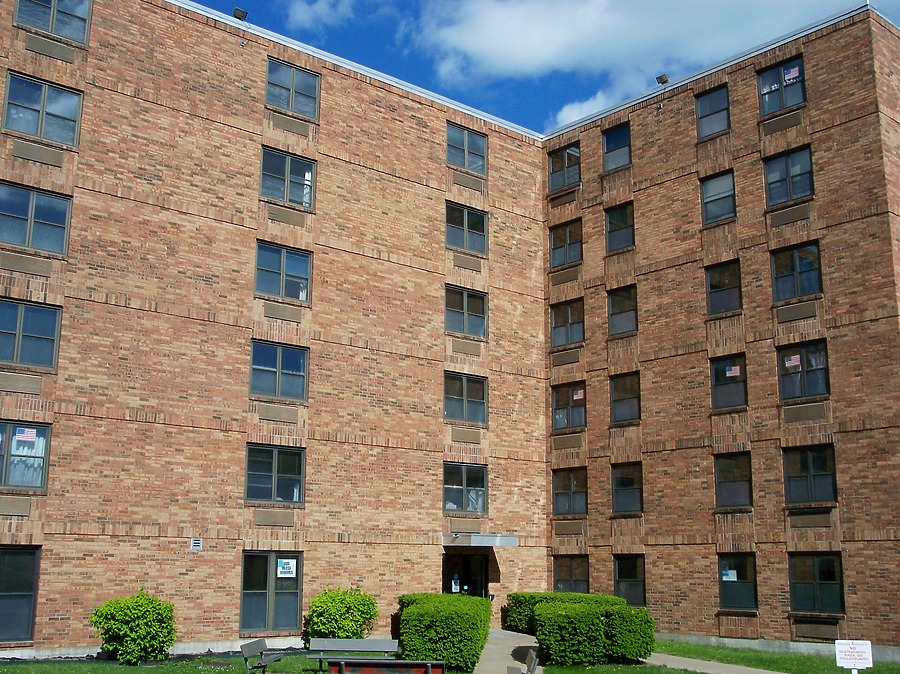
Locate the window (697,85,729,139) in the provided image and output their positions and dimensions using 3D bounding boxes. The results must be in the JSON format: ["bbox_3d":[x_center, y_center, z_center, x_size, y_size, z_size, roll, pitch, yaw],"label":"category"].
[{"bbox_3d":[7.549,-6.434,28.366,0.120,1.440,1.110,11,-16,-39],"label":"window"}]

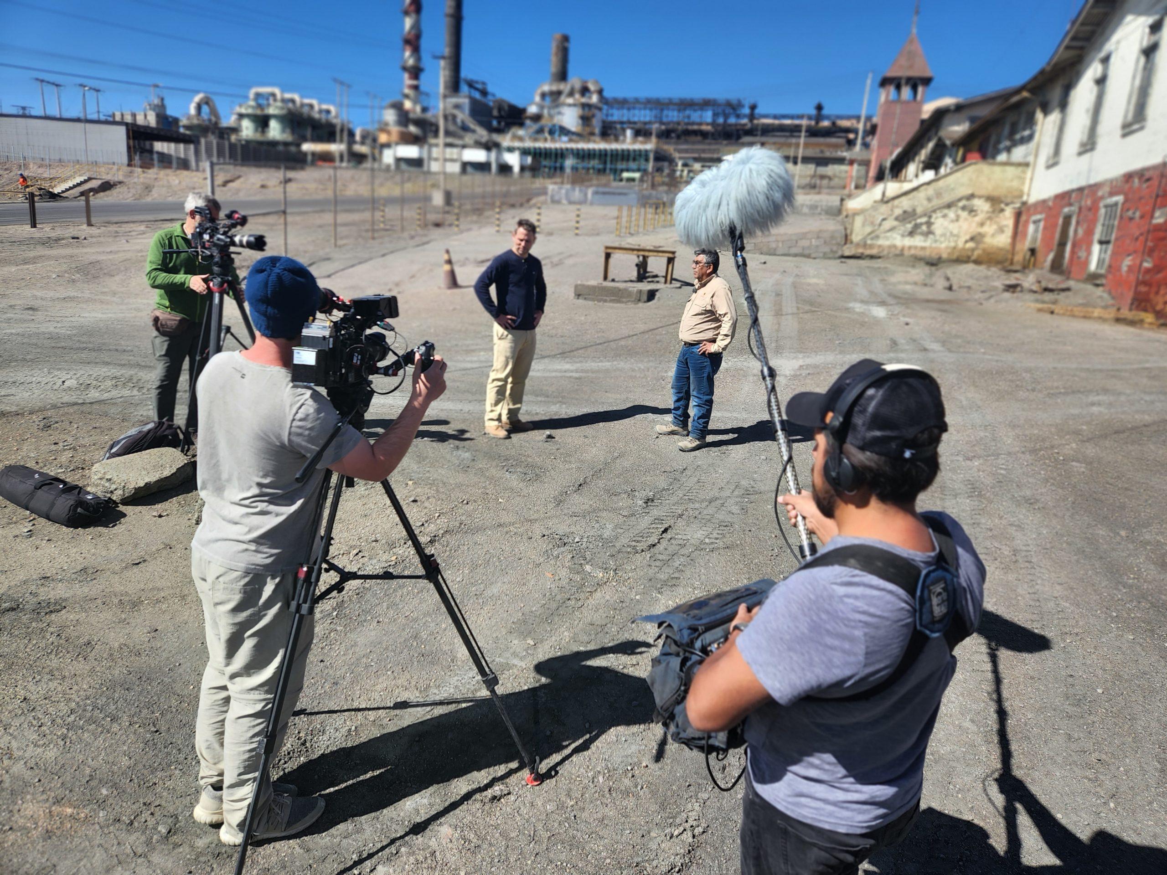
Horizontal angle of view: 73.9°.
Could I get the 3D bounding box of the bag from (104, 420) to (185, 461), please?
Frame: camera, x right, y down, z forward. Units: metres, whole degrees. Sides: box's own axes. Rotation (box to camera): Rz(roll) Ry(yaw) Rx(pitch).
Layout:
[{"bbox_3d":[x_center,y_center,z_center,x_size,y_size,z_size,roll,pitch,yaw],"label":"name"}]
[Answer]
[{"bbox_3d":[-3.203,-0.058,5.749,0.560,0.280,0.360,-3,15,-24],"label":"bag"}]

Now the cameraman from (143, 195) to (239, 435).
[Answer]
[{"bbox_3d":[-2.948,-0.894,5.933,0.520,1.780,0.600,9,15,21],"label":"cameraman"}]

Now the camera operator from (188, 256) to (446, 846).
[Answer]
[{"bbox_3d":[-0.823,0.332,2.430,0.560,1.770,0.720,16,18,41],"label":"camera operator"}]

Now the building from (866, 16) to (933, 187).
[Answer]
[{"bbox_3d":[23.630,-25.062,58.000,4.000,12.400,4.000,7,14,15],"label":"building"}]

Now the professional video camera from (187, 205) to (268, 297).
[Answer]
[{"bbox_3d":[-2.626,-1.382,5.720,0.600,0.600,0.320,0,14,-15],"label":"professional video camera"}]

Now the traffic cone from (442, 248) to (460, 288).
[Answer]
[{"bbox_3d":[-2.788,-3.546,16.300,0.360,0.790,0.360,6,14,10],"label":"traffic cone"}]

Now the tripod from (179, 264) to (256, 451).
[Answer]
[{"bbox_3d":[-2.569,-0.555,5.690,0.850,1.360,0.850,0,14,-15],"label":"tripod"}]

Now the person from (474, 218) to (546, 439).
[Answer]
[{"bbox_3d":[-0.601,-0.916,6.580,0.630,1.790,0.380,-3,15,-27],"label":"person"}]

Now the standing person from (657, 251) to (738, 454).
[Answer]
[{"bbox_3d":[1.025,-0.809,6.734,0.500,1.690,0.580,-2,15,-22],"label":"standing person"}]

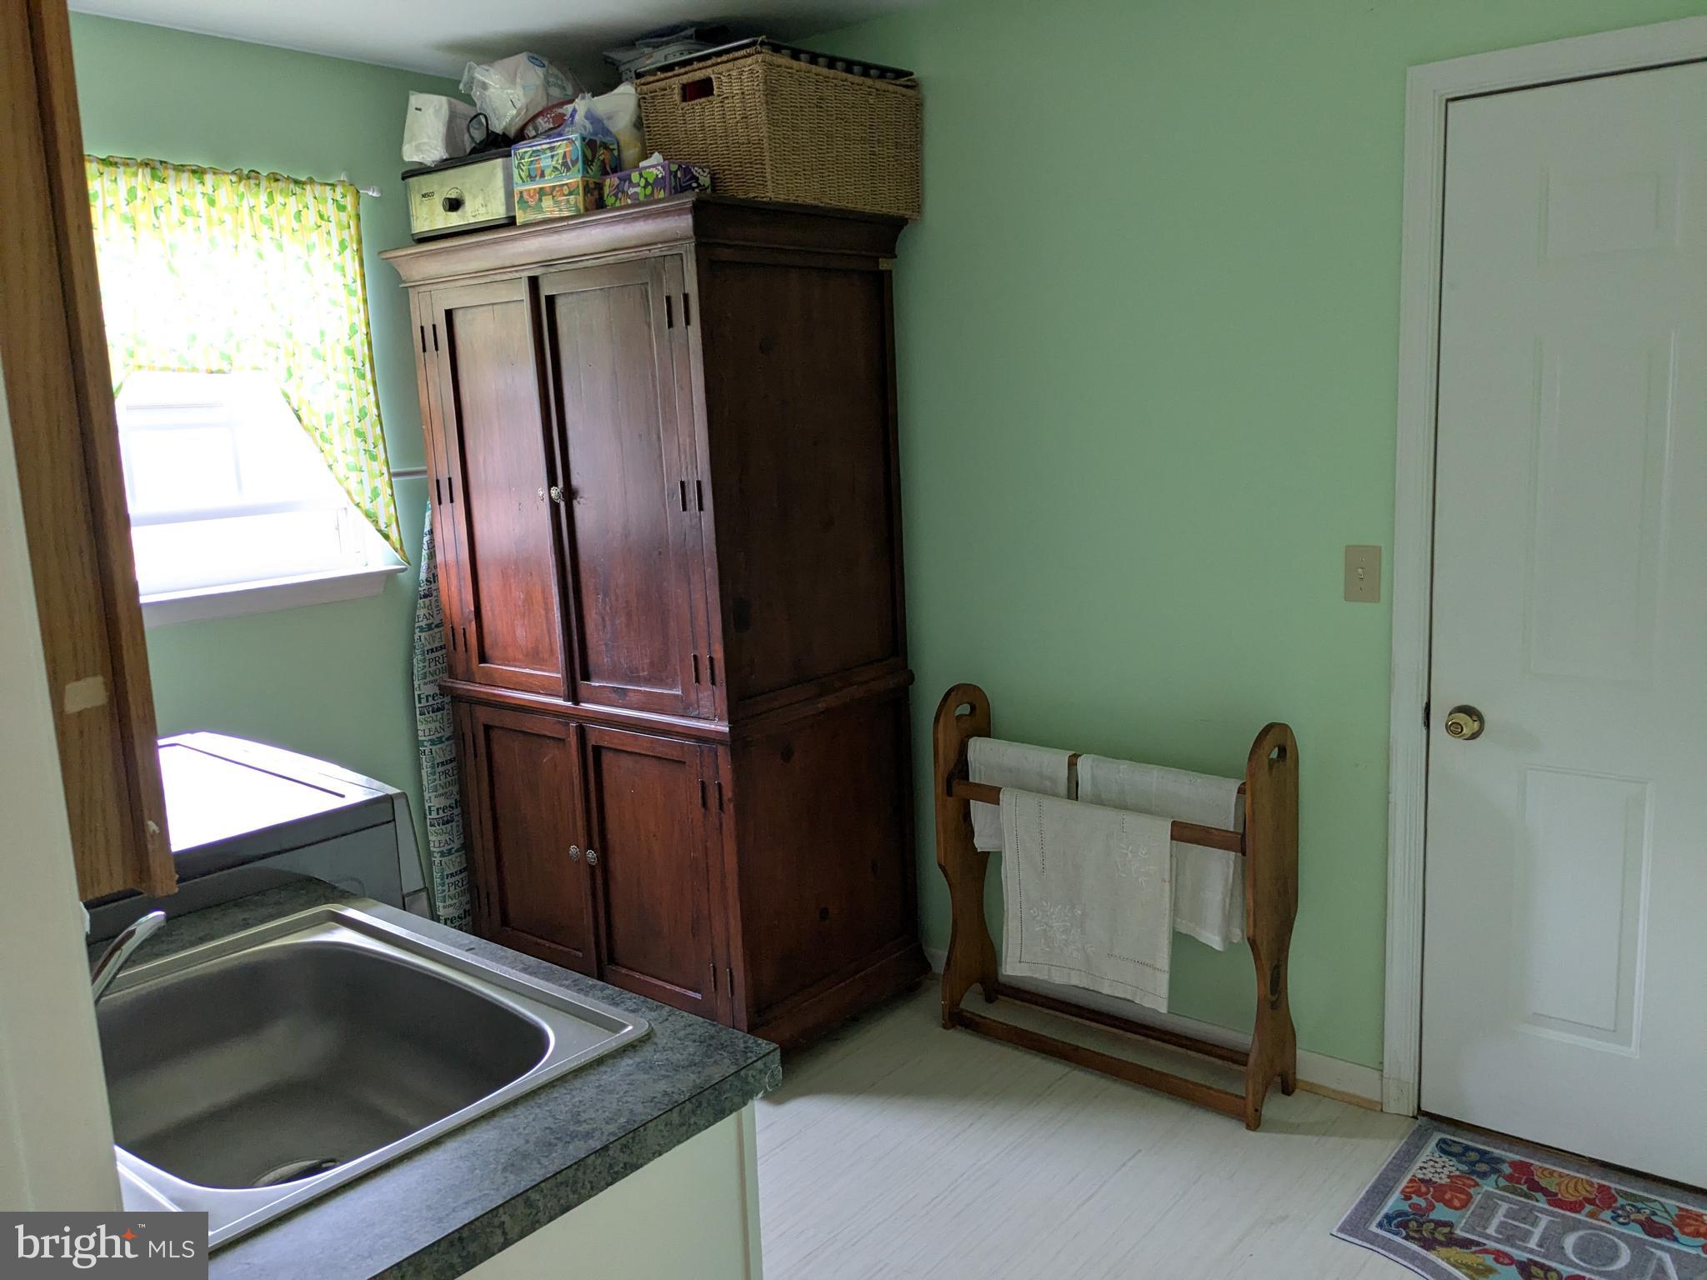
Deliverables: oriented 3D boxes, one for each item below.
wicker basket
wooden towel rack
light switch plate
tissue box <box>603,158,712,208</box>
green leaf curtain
[{"bbox_3d":[-0.157,-1.132,3.101,0.376,0.300,0.546,5,13,38],"label":"wicker basket"},{"bbox_3d":[0.583,0.564,3.066,0.826,0.863,0.195,6,13,41],"label":"wooden towel rack"},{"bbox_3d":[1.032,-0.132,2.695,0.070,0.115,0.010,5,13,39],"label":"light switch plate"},{"bbox_3d":[-0.434,-0.984,2.923,0.212,0.092,0.112,5,13,39],"label":"tissue box"},{"bbox_3d":[-1.519,-0.594,3.111,0.070,0.960,0.930,5,13,39],"label":"green leaf curtain"}]

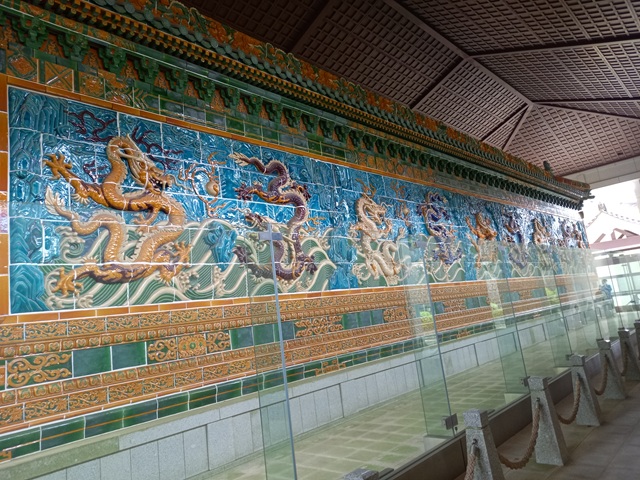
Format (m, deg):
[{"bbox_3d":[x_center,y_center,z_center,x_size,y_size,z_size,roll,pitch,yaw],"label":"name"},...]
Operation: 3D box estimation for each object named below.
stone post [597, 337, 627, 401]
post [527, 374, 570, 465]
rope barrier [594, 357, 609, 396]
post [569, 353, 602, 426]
[{"bbox_3d":[3.975,1.768,6.319,0.229,0.746,0.224,-15,-12,42],"label":"stone post"},{"bbox_3d":[2.124,1.683,4.355,0.229,0.746,0.224,-15,-12,42],"label":"post"},{"bbox_3d":[3.512,1.743,5.828,0.050,0.381,1.210,-15,-12,42],"label":"rope barrier"},{"bbox_3d":[3.050,1.725,5.337,0.229,0.746,0.224,-15,-12,42],"label":"post"}]

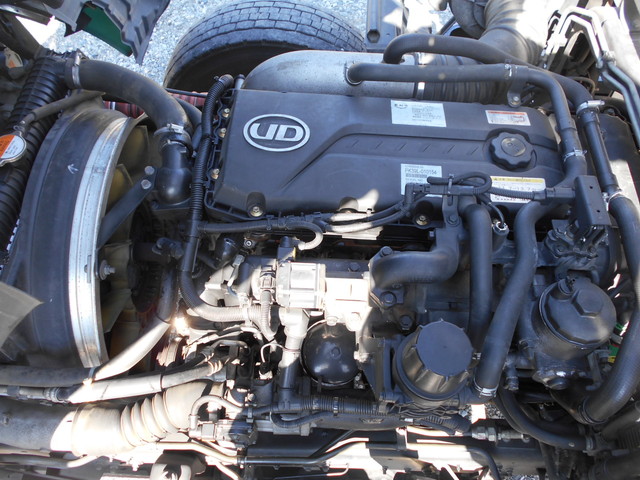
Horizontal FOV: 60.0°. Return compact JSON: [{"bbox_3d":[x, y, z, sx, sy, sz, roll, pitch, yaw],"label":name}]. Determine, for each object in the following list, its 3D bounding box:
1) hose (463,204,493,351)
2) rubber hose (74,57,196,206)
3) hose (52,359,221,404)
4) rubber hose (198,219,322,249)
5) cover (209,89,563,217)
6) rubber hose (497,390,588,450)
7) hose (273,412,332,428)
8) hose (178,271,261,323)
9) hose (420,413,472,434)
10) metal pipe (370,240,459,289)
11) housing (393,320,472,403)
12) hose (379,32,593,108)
[{"bbox_3d":[0.277,0.066,0.981,0.049,0.058,0.254,0,90,0],"label":"hose"},{"bbox_3d":[-0.421,-0.288,1.254,0.151,0.102,0.453,-47,73,7],"label":"rubber hose"},{"bbox_3d":[-0.381,0.298,1.164,0.341,0.047,0.053,-12,45,1],"label":"hose"},{"bbox_3d":[-0.109,-0.008,0.986,0.221,0.037,0.048,3,59,2],"label":"rubber hose"},{"bbox_3d":[0.119,-0.159,1.049,0.636,0.090,0.228,3,59,2],"label":"cover"},{"bbox_3d":[0.520,0.434,1.313,0.271,0.073,0.052,31,30,-11],"label":"rubber hose"},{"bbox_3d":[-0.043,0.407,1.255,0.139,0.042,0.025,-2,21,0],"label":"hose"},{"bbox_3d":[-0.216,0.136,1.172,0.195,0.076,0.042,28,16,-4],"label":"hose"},{"bbox_3d":[0.249,0.363,1.102,0.101,0.030,0.034,3,59,2],"label":"hose"},{"bbox_3d":[0.174,0.045,1.023,0.159,0.064,0.069,3,59,2],"label":"metal pipe"},{"bbox_3d":[0.213,0.216,1.012,0.146,0.106,0.146,3,59,2],"label":"housing"},{"bbox_3d":[0.350,-0.356,1.166,0.424,0.074,0.143,3,59,2],"label":"hose"}]

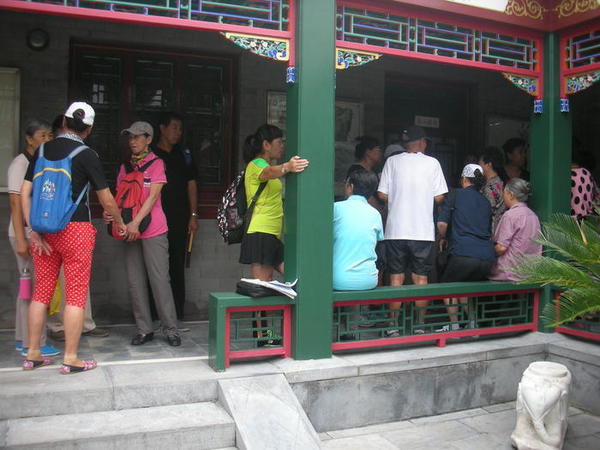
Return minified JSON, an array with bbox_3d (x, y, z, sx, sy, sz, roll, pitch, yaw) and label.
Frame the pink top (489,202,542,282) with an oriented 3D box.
[{"bbox_3d":[1.774,0.129,5.017,0.430,0.630,0.310,0,2,-34],"label":"pink top"}]

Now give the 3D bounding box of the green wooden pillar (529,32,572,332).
[{"bbox_3d":[2.143,-0.351,5.213,0.235,2.500,0.235,0,2,-24],"label":"green wooden pillar"}]

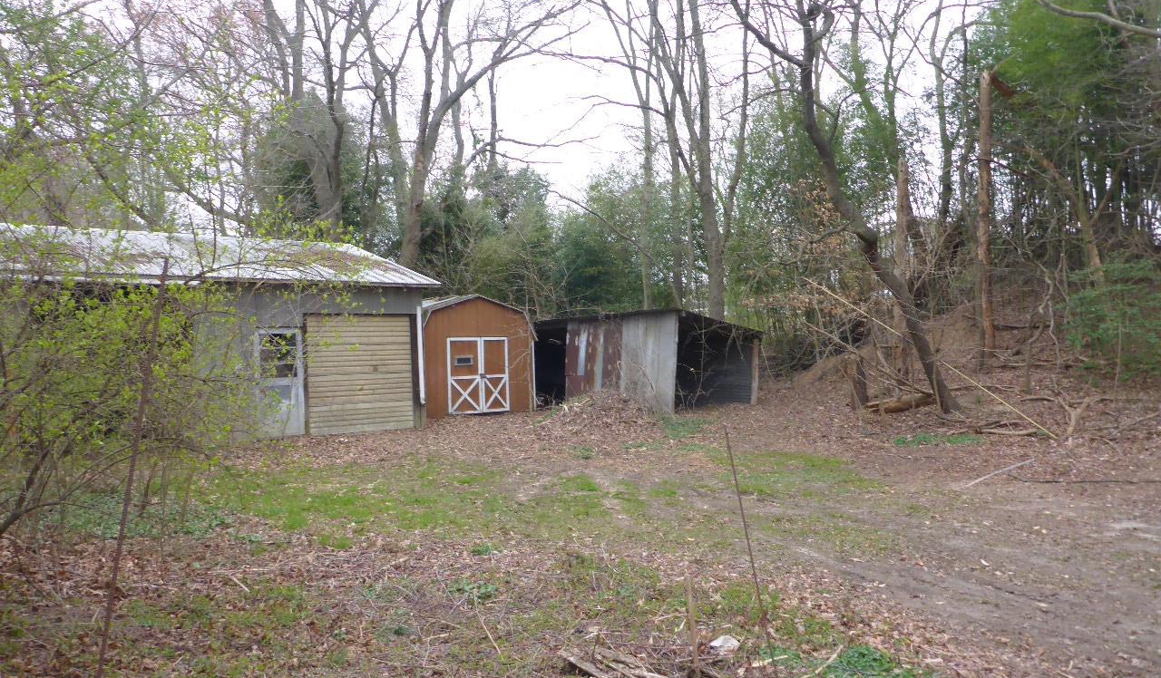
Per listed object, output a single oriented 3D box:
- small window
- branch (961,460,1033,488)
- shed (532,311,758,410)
[{"bbox_3d":[-5.590,0.310,17.400,0.690,0.870,0.070,-1,2,-32],"label":"small window"},{"bbox_3d":[5.030,1.620,11.300,2.000,0.080,0.100,-1,2,-44],"label":"branch"},{"bbox_3d":[1.600,0.450,24.800,4.800,2.400,3.700,1,2,40],"label":"shed"}]

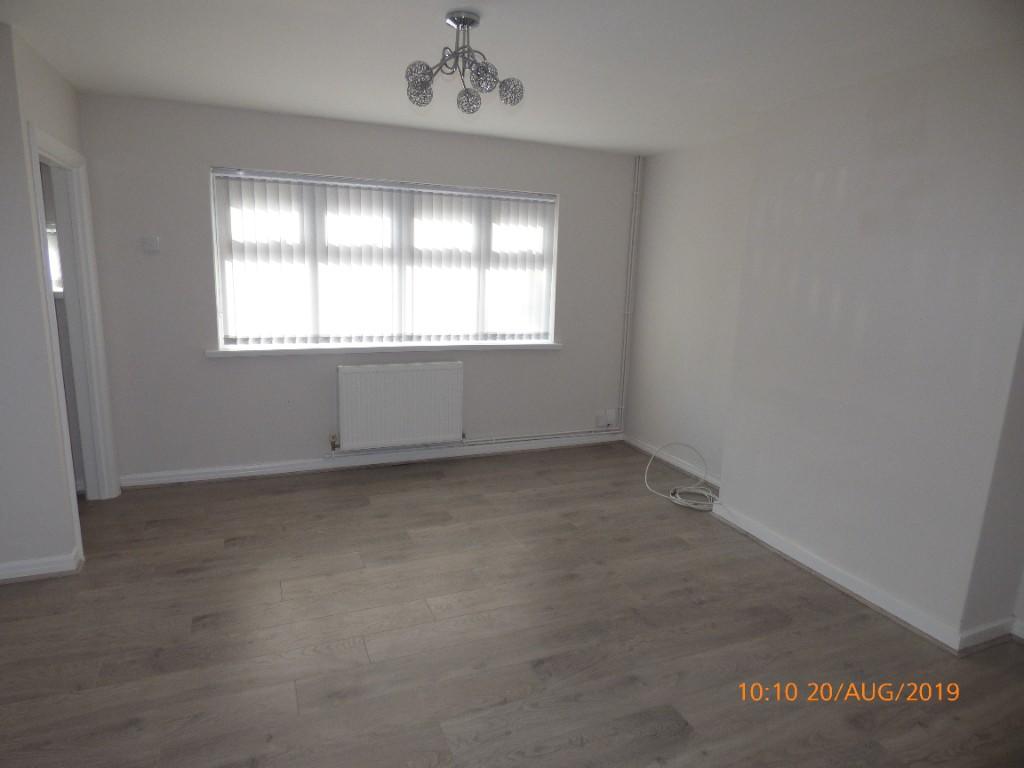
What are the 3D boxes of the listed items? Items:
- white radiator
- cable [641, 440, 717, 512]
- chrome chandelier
[{"bbox_3d":[-0.820,0.160,4.429,0.905,0.635,0.095,-3,13,-21],"label":"white radiator"},{"bbox_3d":[1.247,0.635,4.190,0.420,0.240,0.680,-4,13,-24],"label":"cable"},{"bbox_3d":[-0.181,-1.175,2.141,0.450,0.295,0.450,-3,13,-21],"label":"chrome chandelier"}]

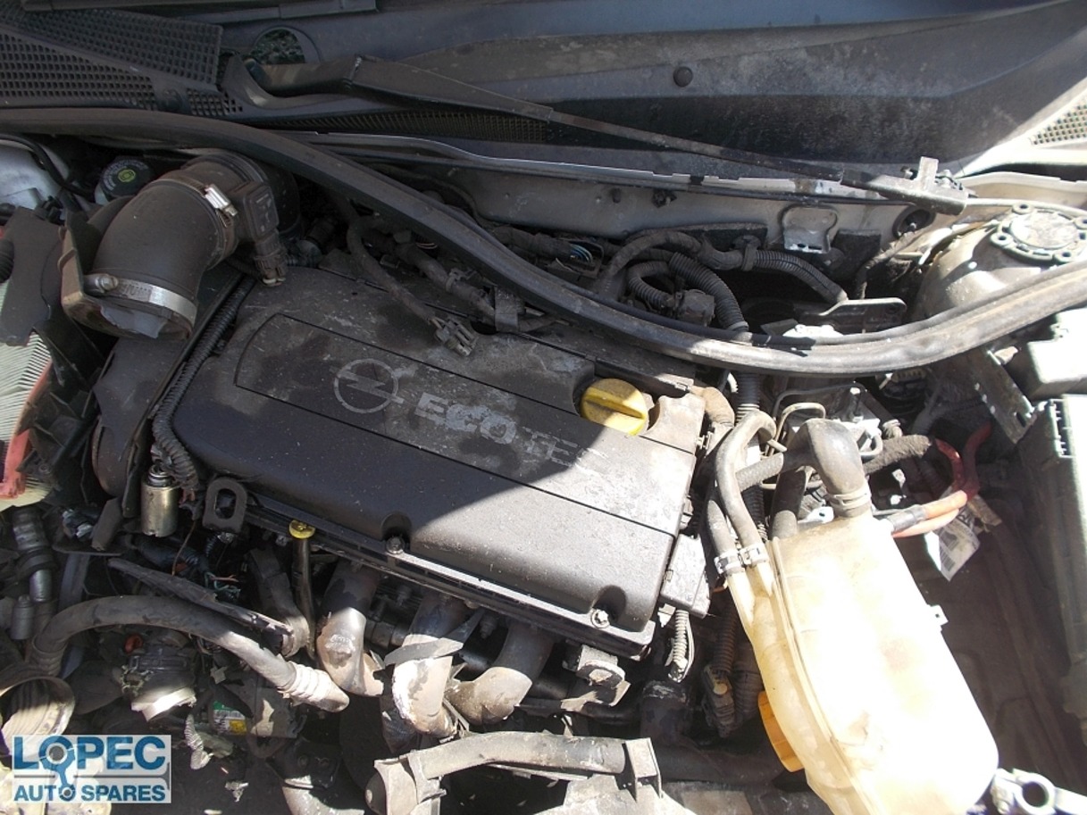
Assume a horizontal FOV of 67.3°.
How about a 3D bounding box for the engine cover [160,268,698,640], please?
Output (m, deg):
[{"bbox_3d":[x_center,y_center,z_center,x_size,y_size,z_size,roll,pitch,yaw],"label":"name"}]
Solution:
[{"bbox_3d":[-0.091,0.038,0.790,0.458,0.100,0.240,18,61,4],"label":"engine cover"}]

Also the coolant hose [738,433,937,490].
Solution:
[{"bbox_3d":[0.288,0.051,0.810,0.202,0.039,0.023,-7,60,-9],"label":"coolant hose"}]

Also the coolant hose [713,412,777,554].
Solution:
[{"bbox_3d":[0.178,0.062,0.725,0.057,0.041,0.127,13,59,3],"label":"coolant hose"}]

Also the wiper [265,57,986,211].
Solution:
[{"bbox_3d":[0.066,-0.278,0.804,0.741,0.063,0.047,10,59,1],"label":"wiper"}]

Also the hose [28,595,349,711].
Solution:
[{"bbox_3d":[-0.340,0.234,0.788,0.312,0.081,0.075,7,59,-1],"label":"hose"}]

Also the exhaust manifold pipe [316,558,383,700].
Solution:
[{"bbox_3d":[-0.191,0.224,0.816,0.053,0.109,0.121,-1,60,-6],"label":"exhaust manifold pipe"}]

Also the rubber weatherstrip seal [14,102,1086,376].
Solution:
[{"bbox_3d":[-0.070,-0.180,0.850,1.240,0.085,0.250,11,54,8],"label":"rubber weatherstrip seal"}]

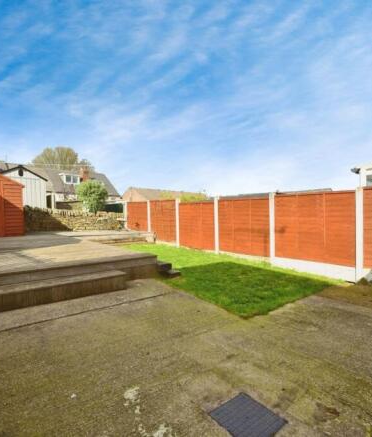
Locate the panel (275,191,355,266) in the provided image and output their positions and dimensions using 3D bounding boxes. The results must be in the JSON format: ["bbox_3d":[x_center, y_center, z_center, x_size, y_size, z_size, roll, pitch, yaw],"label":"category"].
[{"bbox_3d":[2.840,0.218,5.780,0.060,1.540,1.800,-1,1,-41],"label":"panel"}]

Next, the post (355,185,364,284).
[{"bbox_3d":[3.470,0.330,5.080,0.100,1.880,0.110,-1,1,-41],"label":"post"}]

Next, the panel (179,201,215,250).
[{"bbox_3d":[0.345,0.250,8.620,0.060,1.520,1.800,-1,1,-41],"label":"panel"}]

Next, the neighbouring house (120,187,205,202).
[{"bbox_3d":[-2.300,-2.270,44.000,16.000,5.200,8.000,-1,1,-41],"label":"neighbouring house"}]

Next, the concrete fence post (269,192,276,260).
[{"bbox_3d":[2.220,0.235,6.490,0.100,1.780,0.110,-1,1,-41],"label":"concrete fence post"}]

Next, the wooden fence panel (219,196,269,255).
[{"bbox_3d":[1.590,0.248,7.200,0.060,1.520,1.800,-1,1,-41],"label":"wooden fence panel"}]

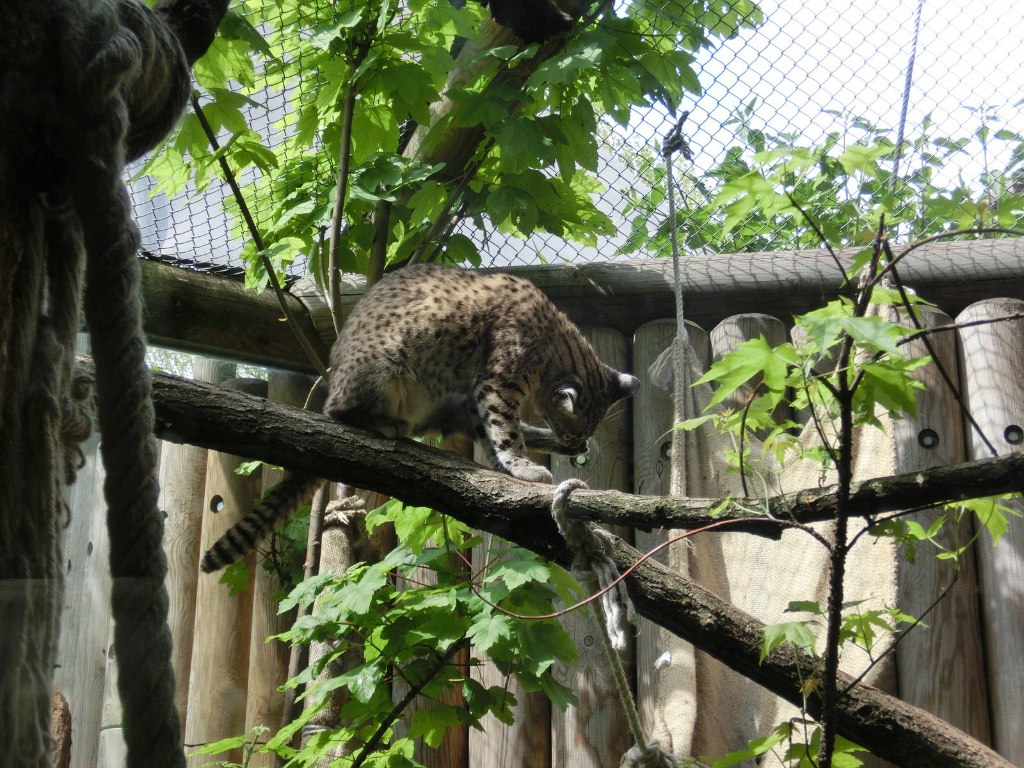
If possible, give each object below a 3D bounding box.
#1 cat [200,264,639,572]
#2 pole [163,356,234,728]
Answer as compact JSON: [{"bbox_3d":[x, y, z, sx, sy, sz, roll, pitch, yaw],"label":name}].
[{"bbox_3d":[-0.121,0.045,2.220,0.570,0.400,0.190,-1,-19,6],"label":"cat"},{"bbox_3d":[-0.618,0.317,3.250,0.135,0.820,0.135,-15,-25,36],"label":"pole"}]

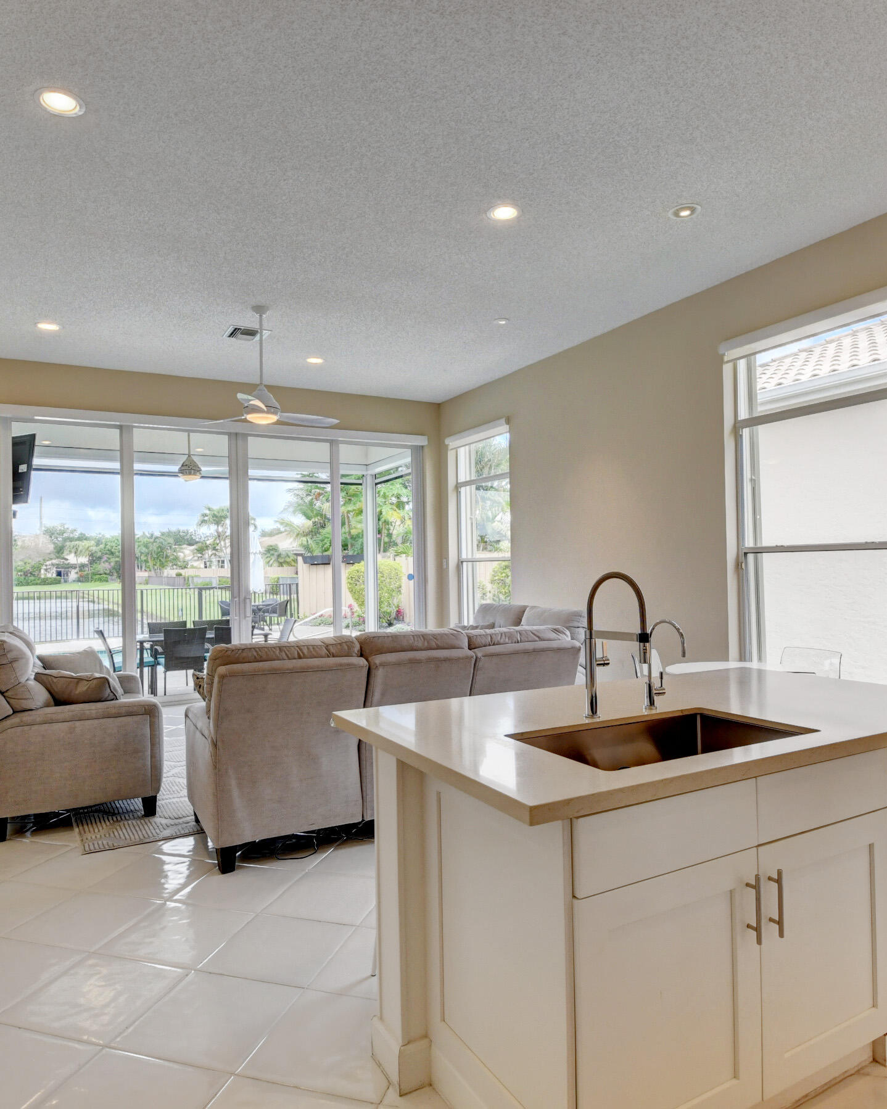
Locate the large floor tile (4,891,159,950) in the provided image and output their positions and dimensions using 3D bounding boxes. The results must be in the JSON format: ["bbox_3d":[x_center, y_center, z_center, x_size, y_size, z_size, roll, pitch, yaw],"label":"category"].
[{"bbox_3d":[-1.455,1.488,2.824,0.437,0.010,0.412,-2,-1,17],"label":"large floor tile"}]

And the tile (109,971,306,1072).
[{"bbox_3d":[-0.734,1.474,2.204,0.442,0.012,0.425,-1,-1,16],"label":"tile"}]

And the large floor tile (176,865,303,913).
[{"bbox_3d":[-0.917,1.495,3.116,0.442,0.012,0.425,-1,-1,16],"label":"large floor tile"}]

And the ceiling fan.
[{"bbox_3d":[-1.522,-1.607,5.790,1.250,0.980,1.220,-1,-1,0],"label":"ceiling fan"}]

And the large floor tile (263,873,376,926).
[{"bbox_3d":[-0.487,1.485,2.991,0.442,0.012,0.425,-1,-1,16],"label":"large floor tile"}]

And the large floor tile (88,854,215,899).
[{"bbox_3d":[-1.330,1.494,3.207,0.437,0.010,0.412,-2,-1,17],"label":"large floor tile"}]

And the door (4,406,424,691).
[{"bbox_3d":[-2.265,0.098,7.868,4.657,3.031,0.130,-1,-1,-27],"label":"door"}]

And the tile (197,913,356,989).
[{"bbox_3d":[-0.611,1.479,2.596,0.442,0.012,0.425,-1,-1,16],"label":"tile"}]

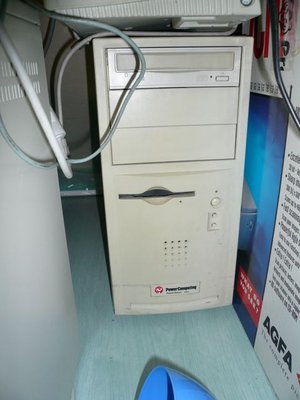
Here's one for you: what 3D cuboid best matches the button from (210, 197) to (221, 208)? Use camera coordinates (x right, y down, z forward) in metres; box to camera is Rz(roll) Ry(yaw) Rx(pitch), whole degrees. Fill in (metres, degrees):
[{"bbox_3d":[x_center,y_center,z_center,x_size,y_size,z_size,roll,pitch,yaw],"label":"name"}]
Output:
[{"bbox_3d":[0.084,0.003,0.416,0.013,0.014,0.004,-3,20,-5],"label":"button"}]

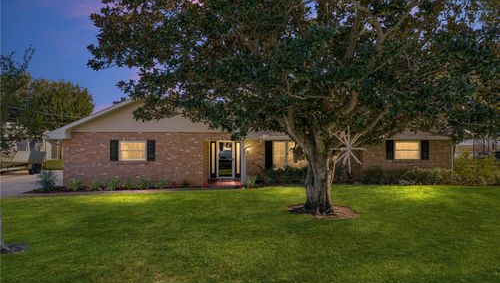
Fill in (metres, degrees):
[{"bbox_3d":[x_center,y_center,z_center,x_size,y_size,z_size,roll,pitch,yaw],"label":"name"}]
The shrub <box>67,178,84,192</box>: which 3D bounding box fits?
[{"bbox_3d":[-7.767,1.914,17.300,0.801,0.623,0.700,0,0,0],"label":"shrub"}]

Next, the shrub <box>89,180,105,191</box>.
[{"bbox_3d":[-6.871,1.970,17.400,0.716,0.537,0.620,0,0,0],"label":"shrub"}]

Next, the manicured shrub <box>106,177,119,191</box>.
[{"bbox_3d":[-6.191,1.936,17.500,0.540,0.630,0.550,0,0,0],"label":"manicured shrub"}]

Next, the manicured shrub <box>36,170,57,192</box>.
[{"bbox_3d":[-8.900,1.706,17.000,0.875,0.962,0.850,0,0,0],"label":"manicured shrub"}]

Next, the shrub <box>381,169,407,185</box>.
[{"bbox_3d":[6.977,1.750,18.900,1.264,0.778,1.000,0,0,0],"label":"shrub"}]

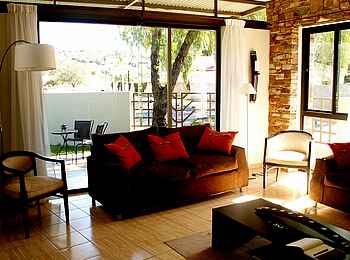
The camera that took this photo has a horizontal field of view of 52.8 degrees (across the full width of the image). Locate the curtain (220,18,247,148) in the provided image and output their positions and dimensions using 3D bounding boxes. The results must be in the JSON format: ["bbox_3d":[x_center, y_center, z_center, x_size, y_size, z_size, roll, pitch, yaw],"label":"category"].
[{"bbox_3d":[0.939,-0.535,5.593,0.390,2.345,0.132,-5,9,-27],"label":"curtain"}]

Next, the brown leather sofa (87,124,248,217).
[{"bbox_3d":[-0.043,0.436,4.417,1.889,0.820,0.816,-6,10,-33],"label":"brown leather sofa"}]

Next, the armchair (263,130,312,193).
[{"bbox_3d":[1.562,0.402,4.797,0.581,0.750,0.544,3,9,26],"label":"armchair"}]

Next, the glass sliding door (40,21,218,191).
[{"bbox_3d":[-0.474,-0.356,5.013,2.646,2.227,0.096,-5,9,-27],"label":"glass sliding door"}]

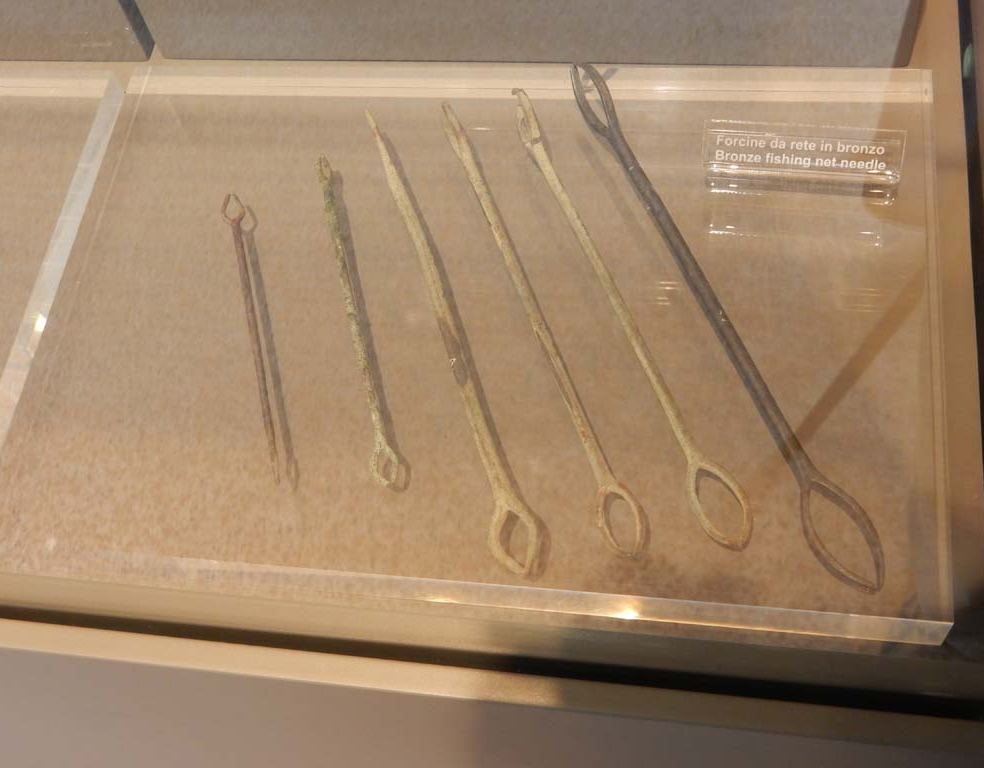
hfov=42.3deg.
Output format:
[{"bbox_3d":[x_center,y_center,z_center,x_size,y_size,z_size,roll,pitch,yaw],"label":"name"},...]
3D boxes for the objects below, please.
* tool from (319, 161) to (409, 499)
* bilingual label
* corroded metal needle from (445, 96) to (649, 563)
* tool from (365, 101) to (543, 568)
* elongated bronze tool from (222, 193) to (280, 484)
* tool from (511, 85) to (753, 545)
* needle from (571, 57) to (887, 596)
[{"bbox_3d":[-0.046,-0.025,0.432,0.008,0.006,0.136,-15,60,0],"label":"tool"},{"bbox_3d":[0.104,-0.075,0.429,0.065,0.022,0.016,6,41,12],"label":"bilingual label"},{"bbox_3d":[0.011,-0.026,0.423,0.013,0.007,0.188,-19,60,-2],"label":"corroded metal needle"},{"bbox_3d":[-0.017,-0.024,0.425,0.015,0.008,0.192,-19,60,-2],"label":"tool"},{"bbox_3d":[-0.082,-0.018,0.434,0.009,0.006,0.118,-15,60,1],"label":"elongated bronze tool"},{"bbox_3d":[0.041,-0.030,0.420,0.015,0.007,0.191,-20,60,-2],"label":"tool"},{"bbox_3d":[0.070,-0.030,0.416,0.018,0.007,0.218,-21,60,-3],"label":"needle"}]

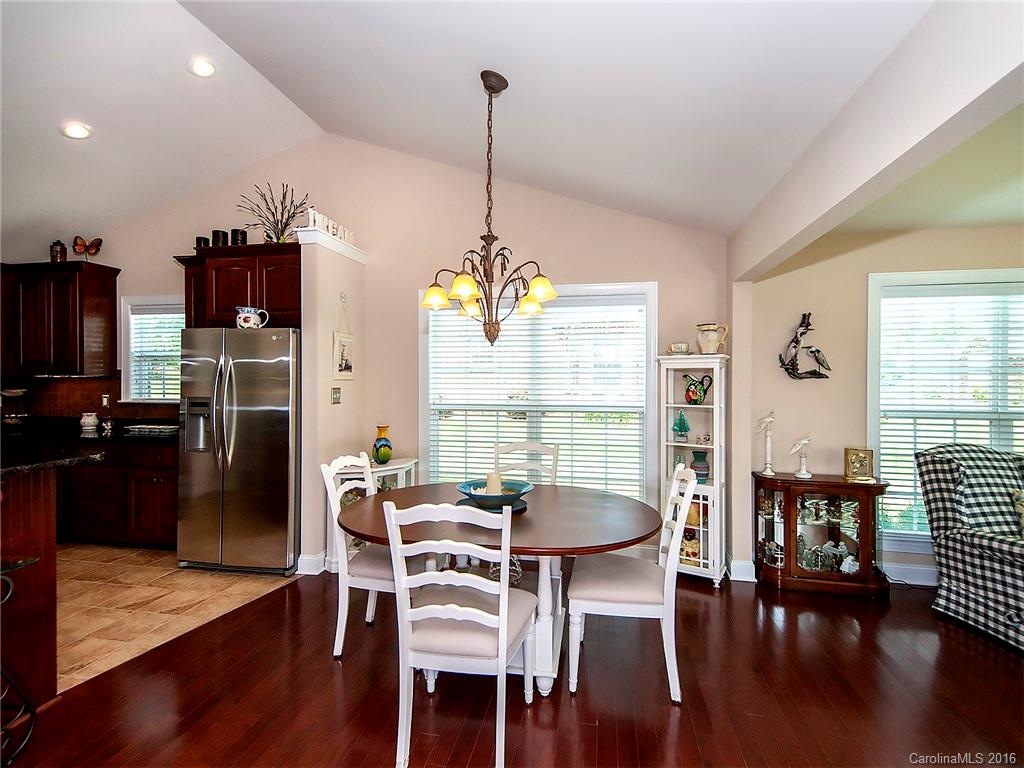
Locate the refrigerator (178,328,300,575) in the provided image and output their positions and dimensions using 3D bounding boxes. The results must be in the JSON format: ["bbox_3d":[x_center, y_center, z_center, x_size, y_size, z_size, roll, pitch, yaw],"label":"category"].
[{"bbox_3d":[-1.932,0.477,3.734,0.910,1.765,0.820,0,0,11],"label":"refrigerator"}]

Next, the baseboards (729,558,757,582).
[{"bbox_3d":[1.593,1.288,3.254,0.175,0.145,0.030,0,1,11],"label":"baseboards"}]

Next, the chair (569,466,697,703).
[{"bbox_3d":[0.547,0.890,2.223,0.565,0.970,0.460,0,1,11],"label":"chair"}]

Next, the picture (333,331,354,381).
[{"bbox_3d":[-1.305,-0.209,3.693,0.020,0.365,0.300,0,0,11],"label":"picture"}]

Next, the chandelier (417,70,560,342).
[{"bbox_3d":[-0.118,-0.890,2.398,0.680,1.384,0.680,0,1,11],"label":"chandelier"}]

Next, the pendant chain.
[{"bbox_3d":[-0.107,-1.110,2.395,0.035,0.724,0.035,0,1,11],"label":"pendant chain"}]

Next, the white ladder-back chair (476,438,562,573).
[{"bbox_3d":[0.042,0.881,2.834,0.480,0.980,0.570,0,0,11],"label":"white ladder-back chair"}]

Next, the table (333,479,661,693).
[{"bbox_3d":[-0.060,0.994,2.350,1.540,0.760,1.110,0,0,5],"label":"table"}]

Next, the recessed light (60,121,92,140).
[{"bbox_3d":[-3.013,-1.756,3.278,0.190,0.030,0.190,-17,-3,11],"label":"recessed light"}]

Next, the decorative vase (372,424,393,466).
[{"bbox_3d":[-1.002,0.462,3.696,0.153,0.310,0.153,0,0,11],"label":"decorative vase"}]

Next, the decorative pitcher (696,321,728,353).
[{"bbox_3d":[1.406,-0.313,3.313,0.215,0.230,0.155,0,0,23],"label":"decorative pitcher"}]

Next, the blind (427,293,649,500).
[{"bbox_3d":[0.164,0.195,3.794,1.750,1.740,0.060,0,0,11],"label":"blind"}]

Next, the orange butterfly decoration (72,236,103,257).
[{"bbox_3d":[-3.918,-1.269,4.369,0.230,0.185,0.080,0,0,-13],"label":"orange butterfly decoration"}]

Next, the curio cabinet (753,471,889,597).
[{"bbox_3d":[2.076,1.002,3.181,0.790,0.720,0.275,0,1,11],"label":"curio cabinet"}]

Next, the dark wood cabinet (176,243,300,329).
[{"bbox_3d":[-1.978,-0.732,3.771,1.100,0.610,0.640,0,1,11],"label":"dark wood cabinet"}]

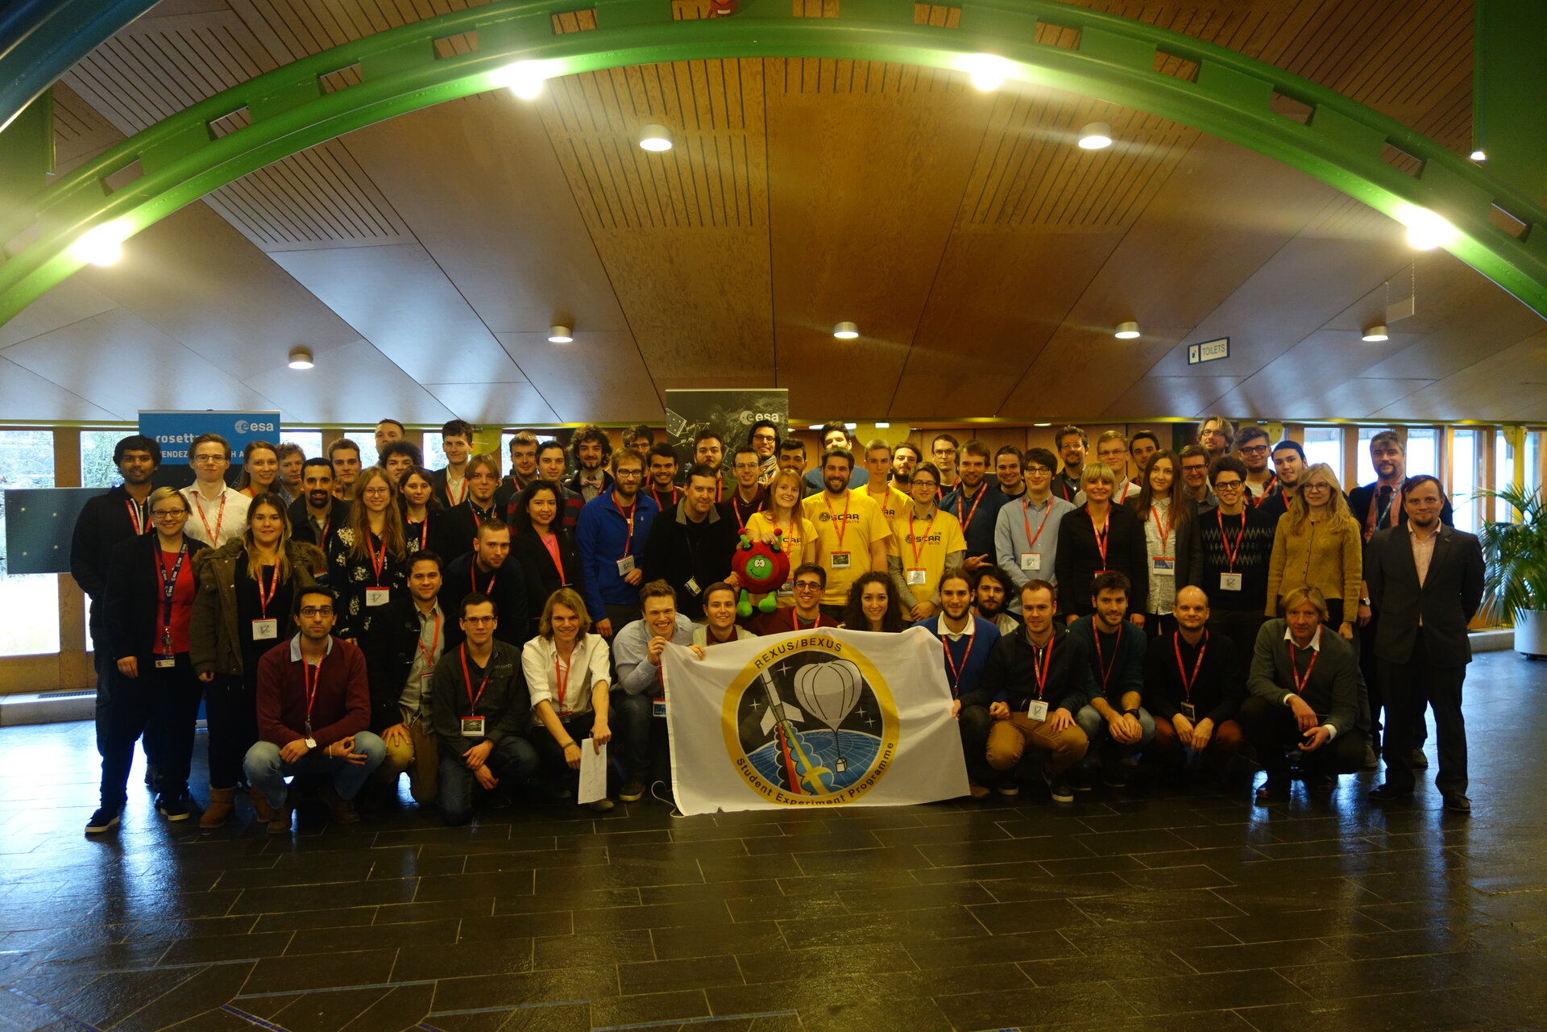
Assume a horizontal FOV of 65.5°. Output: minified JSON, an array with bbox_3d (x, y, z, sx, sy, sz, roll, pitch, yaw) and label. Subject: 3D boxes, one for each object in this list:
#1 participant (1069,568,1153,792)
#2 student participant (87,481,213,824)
[{"bbox_3d":[1.805,0.849,6.430,0.490,1.103,0.680,0,2,11],"label":"participant"},{"bbox_3d":[-3.043,0.667,5.876,0.540,1.594,0.420,-1,2,-22],"label":"student participant"}]

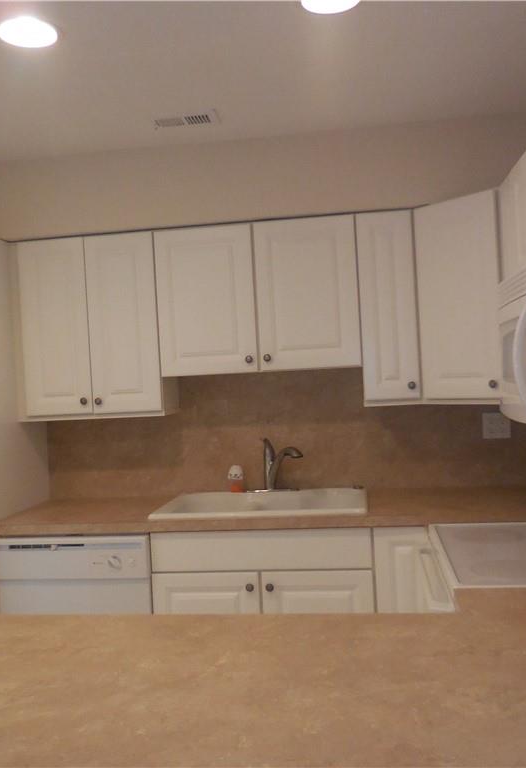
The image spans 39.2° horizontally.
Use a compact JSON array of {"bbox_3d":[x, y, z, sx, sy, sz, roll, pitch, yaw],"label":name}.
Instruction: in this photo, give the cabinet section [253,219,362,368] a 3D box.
[{"bbox_3d":[0.199,-0.370,3.161,0.419,0.612,0.330,-3,1,7],"label":"cabinet section"}]

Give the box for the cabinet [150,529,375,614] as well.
[{"bbox_3d":[0.049,0.976,3.093,0.842,0.869,0.616,-3,1,7],"label":"cabinet"}]

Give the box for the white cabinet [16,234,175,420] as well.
[{"bbox_3d":[-0.730,-0.245,3.334,0.626,0.775,0.326,-3,1,7],"label":"white cabinet"}]

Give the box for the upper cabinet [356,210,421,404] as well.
[{"bbox_3d":[0.531,-0.309,3.167,0.231,0.775,0.326,-3,1,7],"label":"upper cabinet"}]

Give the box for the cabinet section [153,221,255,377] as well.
[{"bbox_3d":[-0.215,-0.348,3.212,0.415,0.612,0.330,-3,1,7],"label":"cabinet section"}]

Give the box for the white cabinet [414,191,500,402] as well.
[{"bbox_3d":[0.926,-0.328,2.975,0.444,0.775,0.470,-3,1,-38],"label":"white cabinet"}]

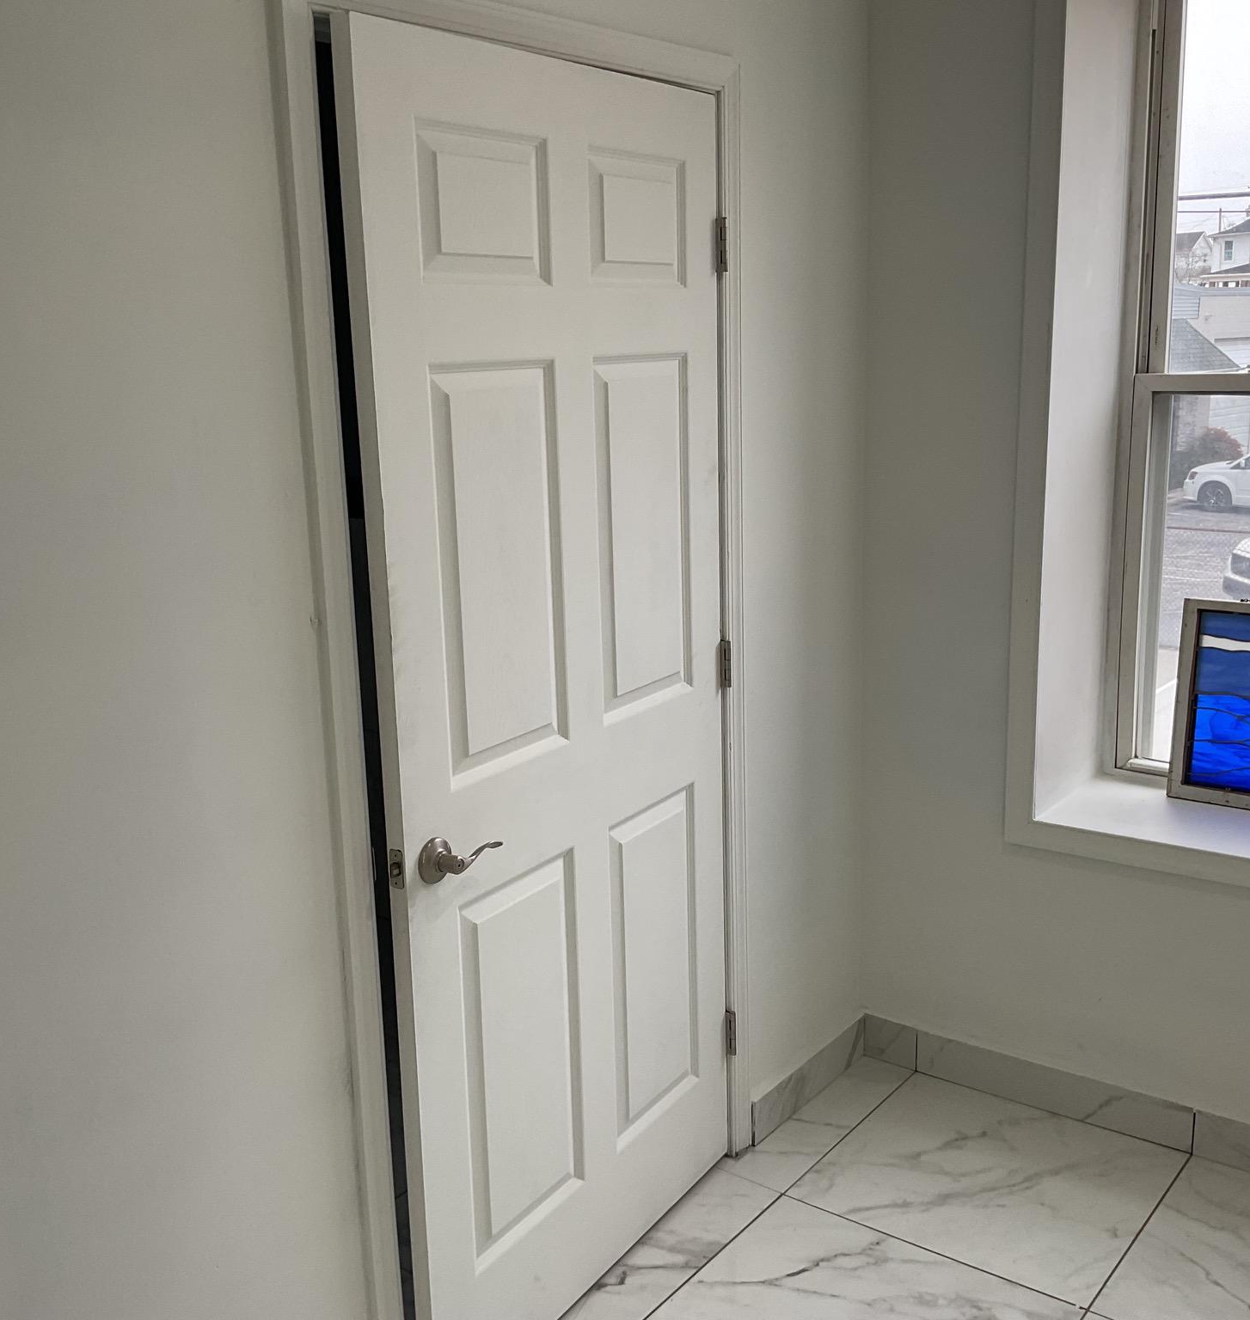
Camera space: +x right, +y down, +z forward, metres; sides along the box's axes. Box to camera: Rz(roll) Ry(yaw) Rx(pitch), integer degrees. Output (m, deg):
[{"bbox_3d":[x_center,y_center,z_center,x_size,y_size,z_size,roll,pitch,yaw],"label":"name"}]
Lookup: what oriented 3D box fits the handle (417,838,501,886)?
[{"bbox_3d":[-0.231,0.283,2.113,0.056,0.067,0.136,7,15,32],"label":"handle"}]

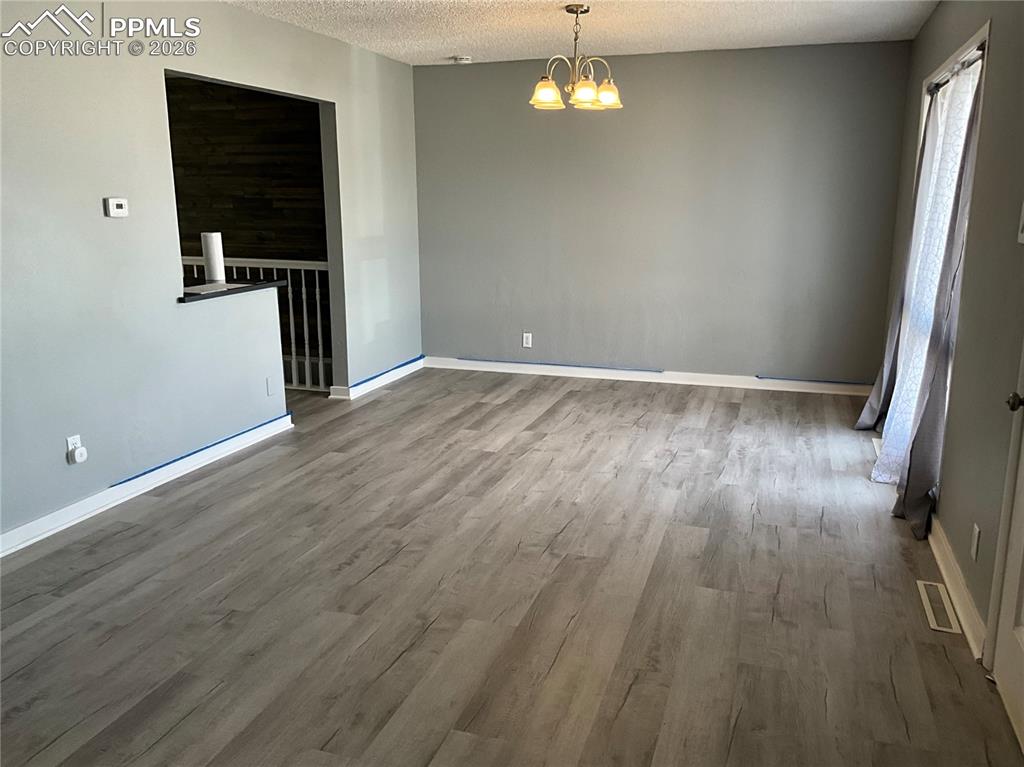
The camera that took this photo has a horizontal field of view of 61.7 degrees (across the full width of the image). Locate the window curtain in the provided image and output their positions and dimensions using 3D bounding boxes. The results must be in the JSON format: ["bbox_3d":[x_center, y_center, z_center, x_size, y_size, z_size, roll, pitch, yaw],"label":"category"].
[{"bbox_3d":[2.002,-0.512,4.292,0.257,2.010,1.861,4,13,18],"label":"window curtain"}]

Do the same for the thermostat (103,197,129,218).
[{"bbox_3d":[-1.794,-0.801,3.905,0.027,0.075,0.109,4,13,18],"label":"thermostat"}]

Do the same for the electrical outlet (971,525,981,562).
[{"bbox_3d":[1.550,0.527,2.869,0.012,0.115,0.071,4,13,18],"label":"electrical outlet"}]

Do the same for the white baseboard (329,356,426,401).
[{"bbox_3d":[-1.030,-0.054,6.700,0.173,0.087,1.277,4,13,18],"label":"white baseboard"}]

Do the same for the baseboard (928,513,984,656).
[{"bbox_3d":[1.629,0.722,3.158,0.020,0.089,1.040,4,13,18],"label":"baseboard"}]

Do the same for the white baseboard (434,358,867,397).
[{"bbox_3d":[0.946,-0.059,6.710,3.599,0.087,0.020,4,13,18],"label":"white baseboard"}]

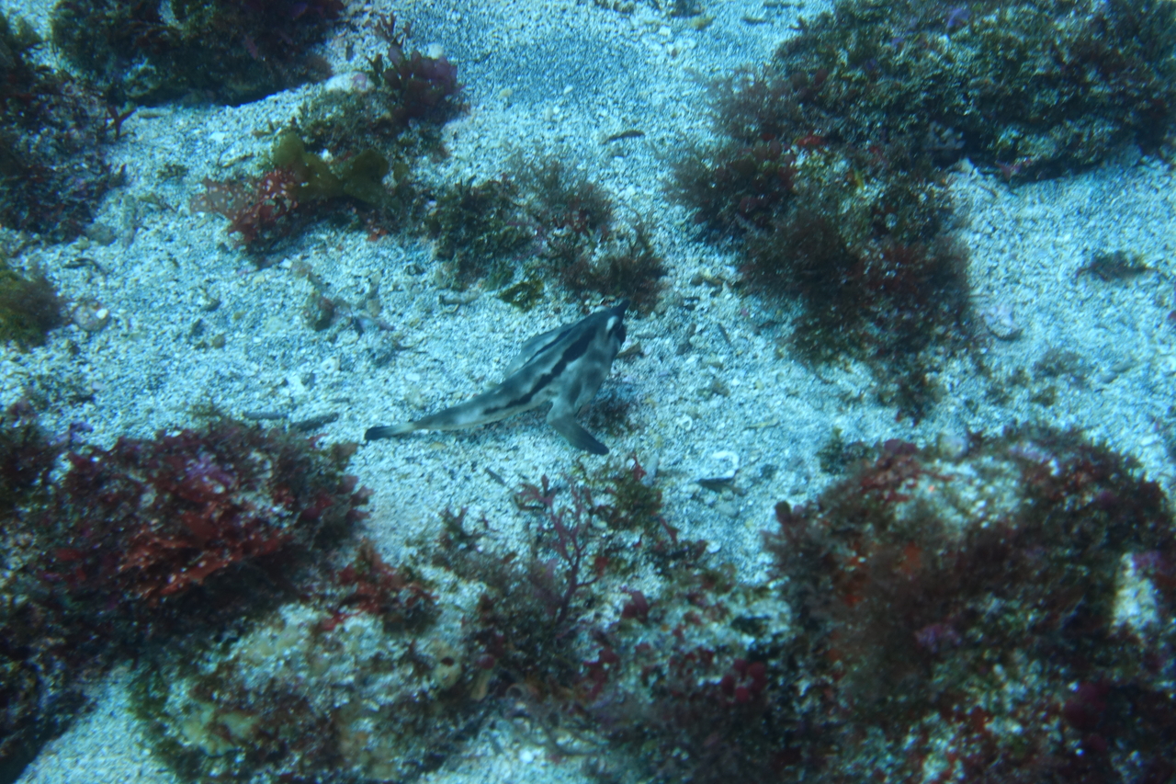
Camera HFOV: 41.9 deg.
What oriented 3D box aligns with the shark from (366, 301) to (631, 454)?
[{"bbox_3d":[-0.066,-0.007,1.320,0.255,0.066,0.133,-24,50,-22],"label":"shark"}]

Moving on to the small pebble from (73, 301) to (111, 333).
[{"bbox_3d":[-0.458,-0.070,1.418,0.033,0.018,0.027,0,45,0],"label":"small pebble"}]

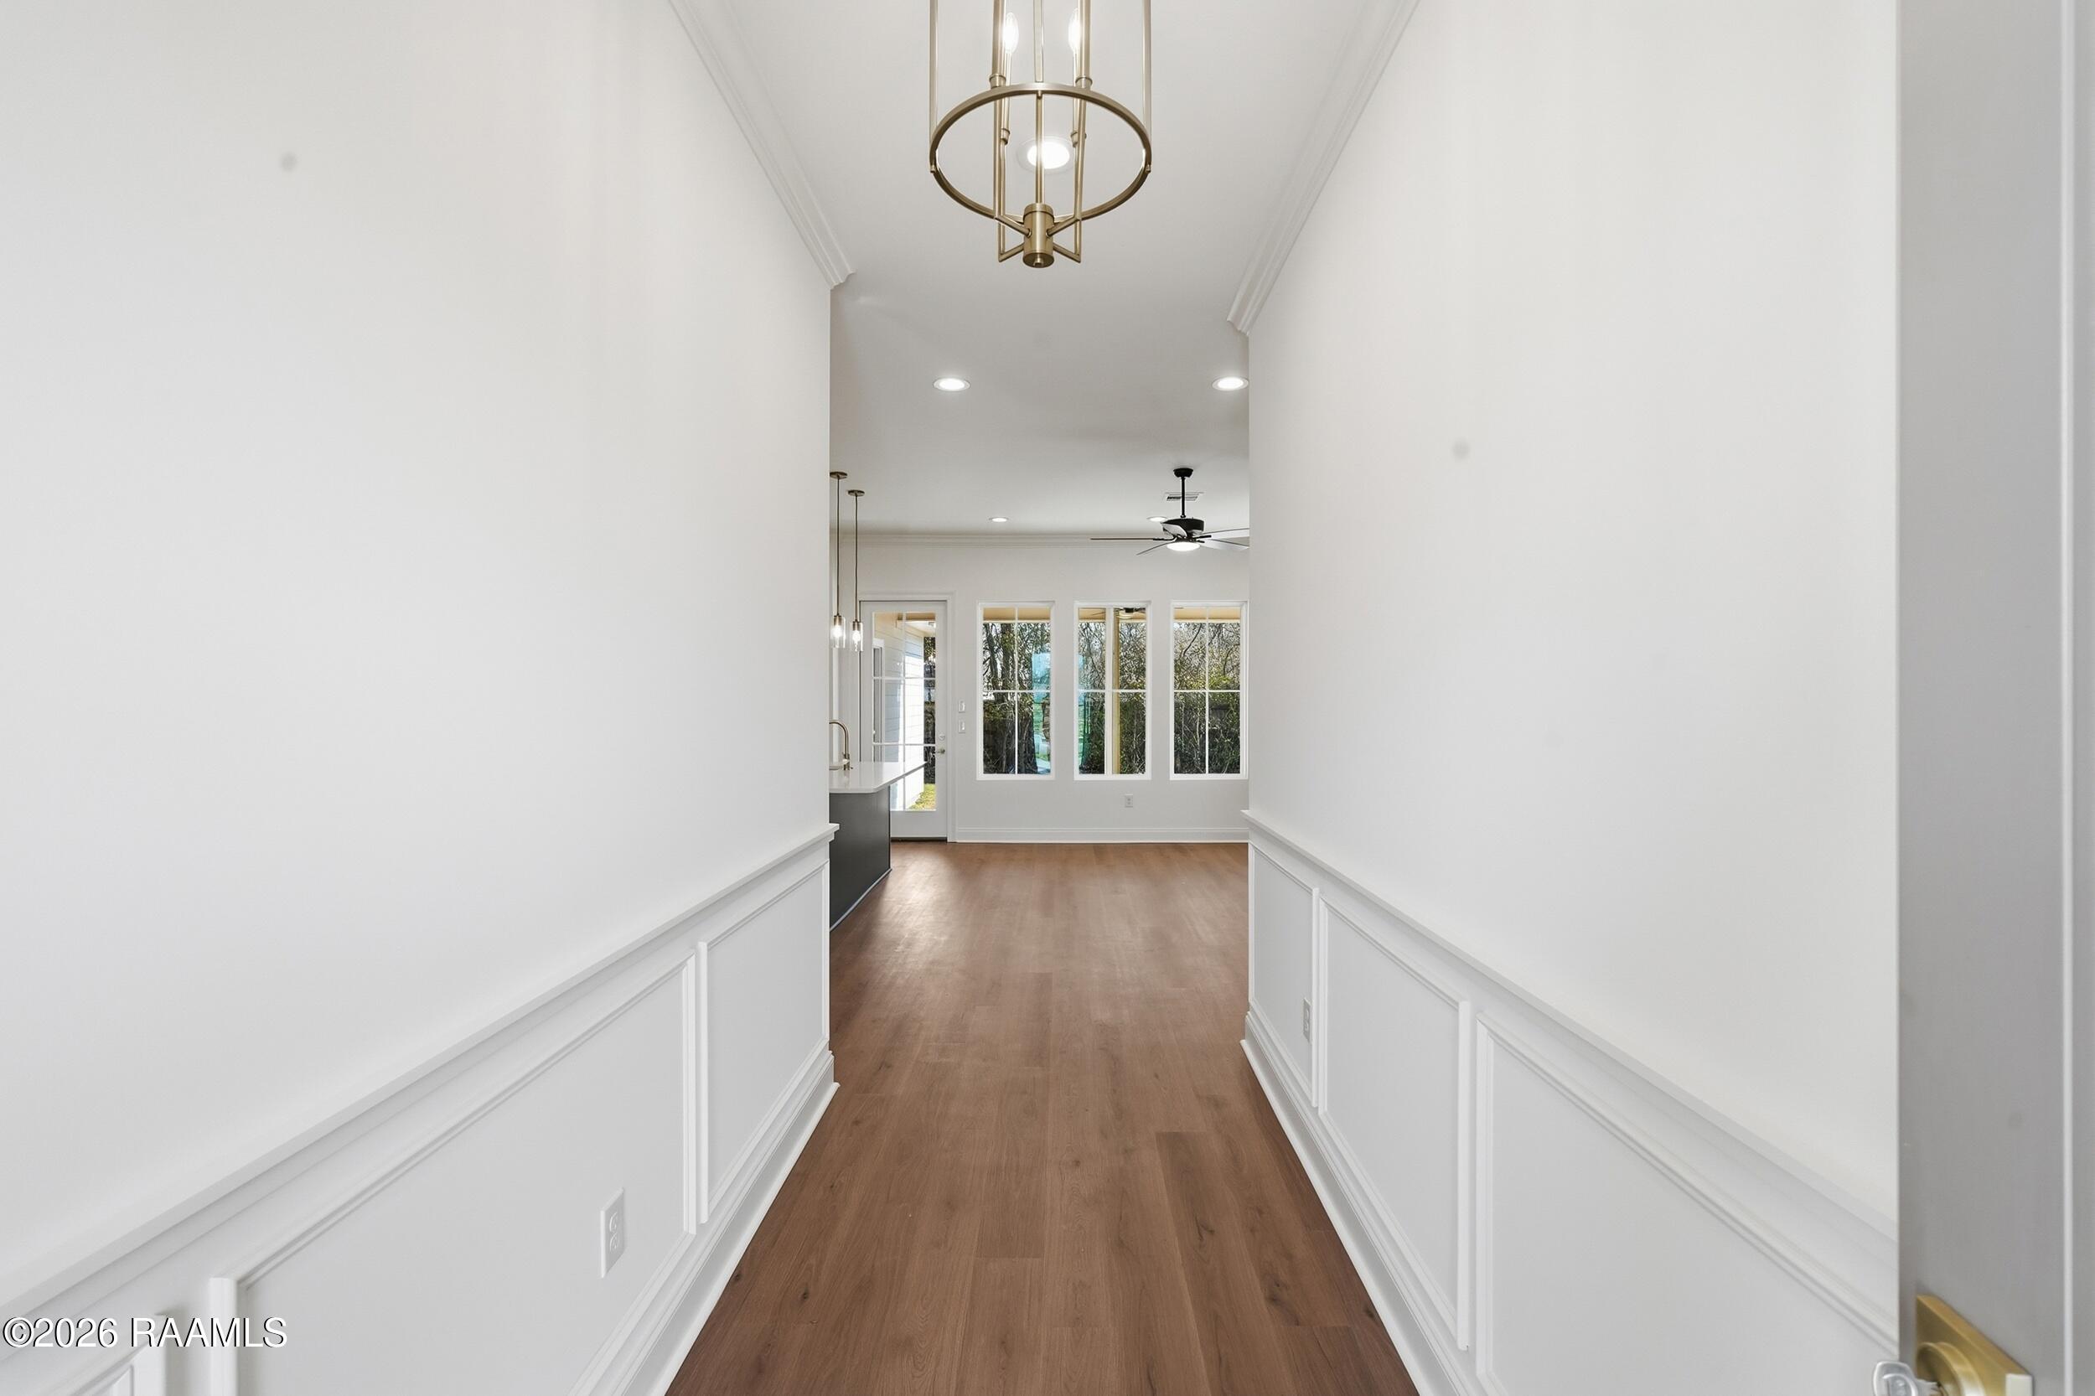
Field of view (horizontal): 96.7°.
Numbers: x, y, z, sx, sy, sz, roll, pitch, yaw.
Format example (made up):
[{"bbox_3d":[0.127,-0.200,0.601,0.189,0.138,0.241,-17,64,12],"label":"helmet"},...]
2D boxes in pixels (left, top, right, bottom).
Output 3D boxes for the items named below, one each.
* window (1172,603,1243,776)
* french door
[{"bbox_3d":[1.650,-0.070,9.480,0.760,1.790,0.100,0,0,0],"label":"window"},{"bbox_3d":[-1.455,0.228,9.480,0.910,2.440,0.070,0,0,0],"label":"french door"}]

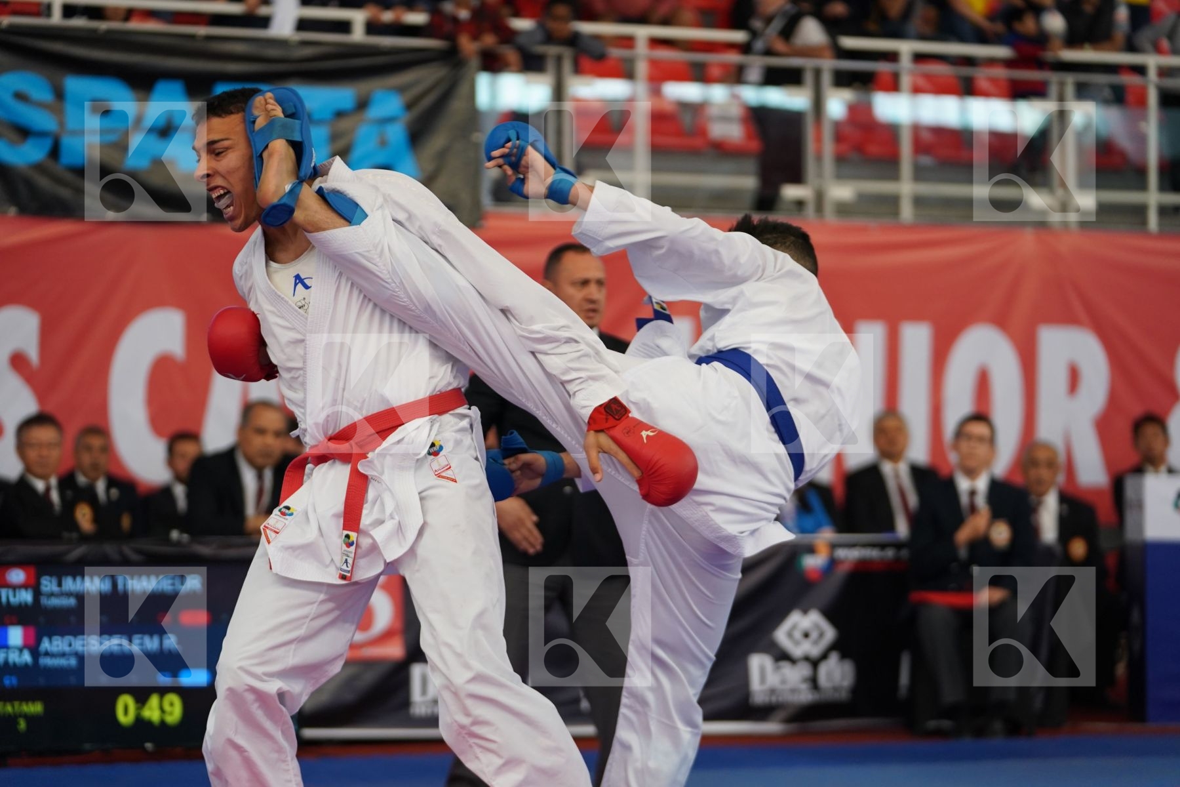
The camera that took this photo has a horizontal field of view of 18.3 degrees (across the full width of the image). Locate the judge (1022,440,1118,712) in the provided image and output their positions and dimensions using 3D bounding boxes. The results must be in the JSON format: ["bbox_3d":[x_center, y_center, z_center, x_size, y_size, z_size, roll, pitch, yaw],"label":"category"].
[{"bbox_3d":[1.972,0.779,15.500,0.520,1.200,0.780,-1,-2,13],"label":"judge"}]

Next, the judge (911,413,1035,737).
[{"bbox_3d":[1.544,0.729,14.800,0.510,1.290,0.800,0,-2,2],"label":"judge"}]

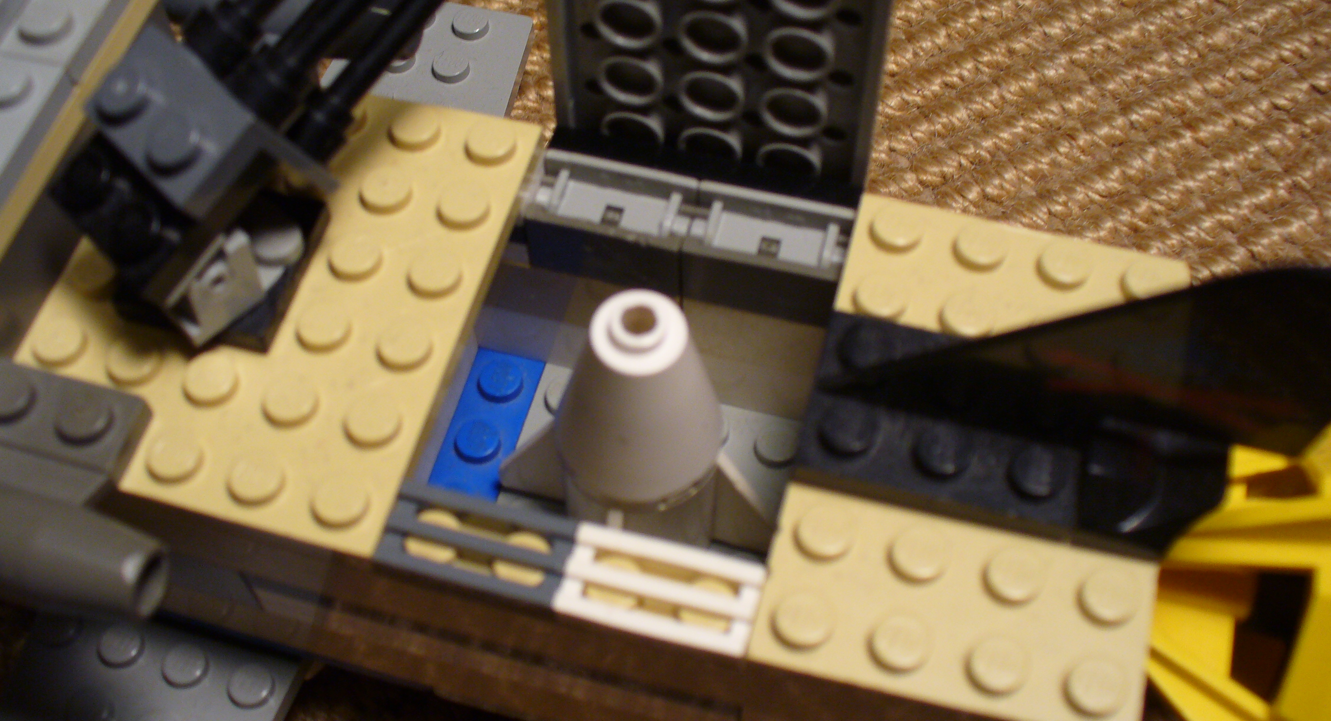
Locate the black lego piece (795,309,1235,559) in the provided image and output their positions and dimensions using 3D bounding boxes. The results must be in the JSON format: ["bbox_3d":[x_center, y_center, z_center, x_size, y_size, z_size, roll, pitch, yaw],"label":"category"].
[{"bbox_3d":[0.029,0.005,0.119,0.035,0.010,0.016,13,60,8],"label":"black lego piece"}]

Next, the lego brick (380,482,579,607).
[{"bbox_3d":[-0.016,0.015,0.119,0.016,0.003,0.008,13,60,8],"label":"lego brick"}]

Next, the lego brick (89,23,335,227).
[{"bbox_3d":[-0.041,-0.020,0.128,0.016,0.017,0.011,39,89,18],"label":"lego brick"}]

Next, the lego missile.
[{"bbox_3d":[-0.003,0.007,0.137,0.032,0.038,0.032,13,60,8],"label":"lego missile"}]

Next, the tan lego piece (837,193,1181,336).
[{"bbox_3d":[0.032,-0.006,0.132,0.032,0.005,0.016,13,60,8],"label":"tan lego piece"}]

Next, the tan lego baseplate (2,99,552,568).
[{"bbox_3d":[-0.041,-0.009,0.136,0.047,0.005,0.048,13,60,8],"label":"tan lego baseplate"}]

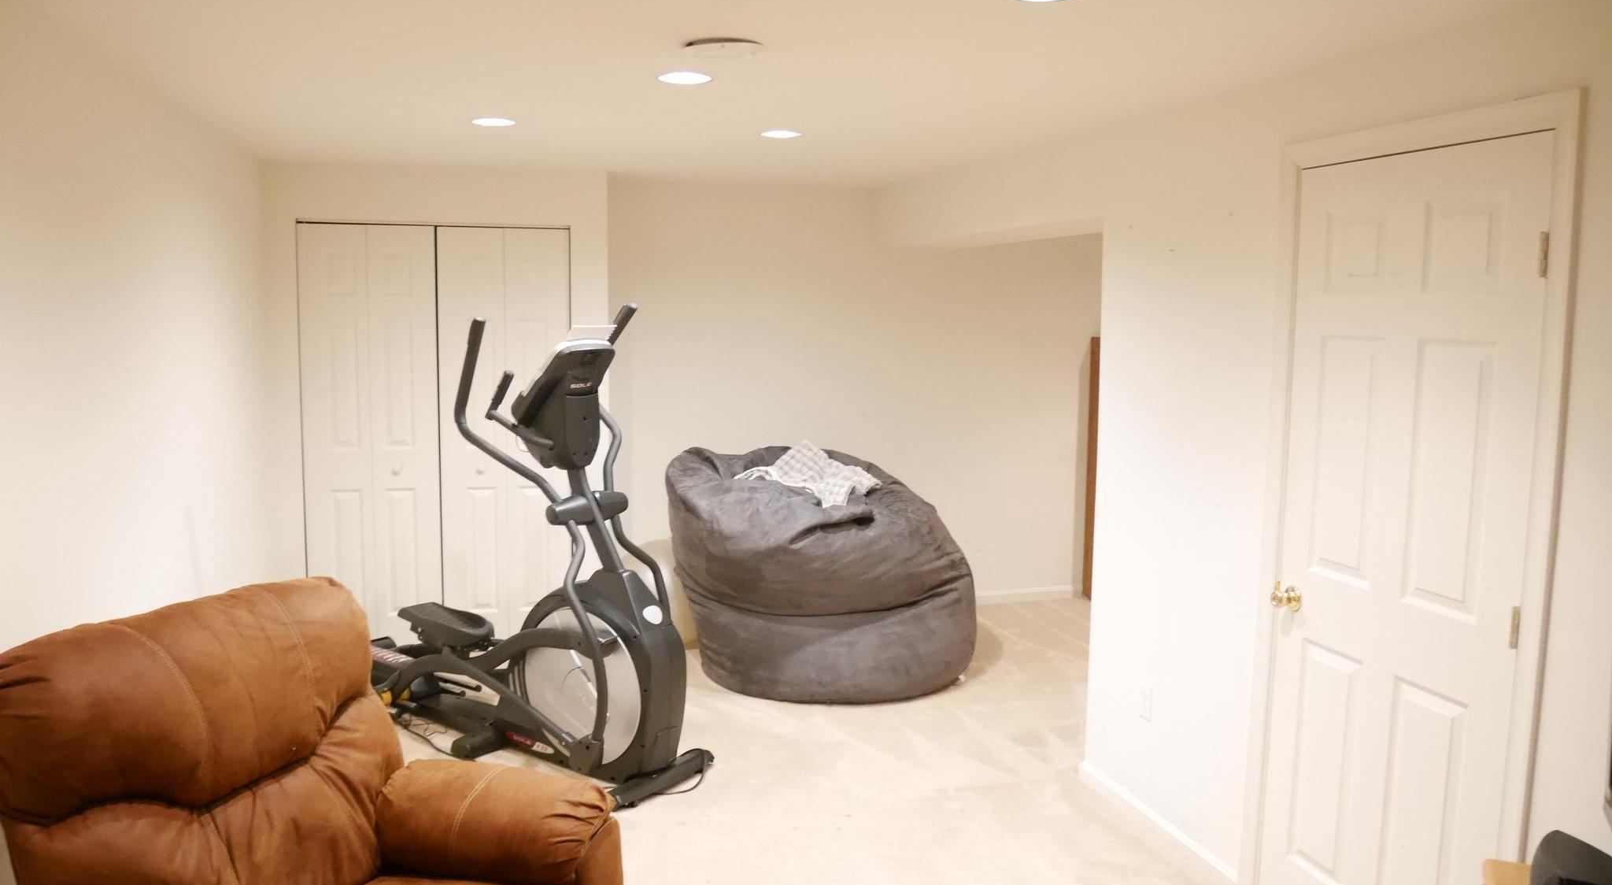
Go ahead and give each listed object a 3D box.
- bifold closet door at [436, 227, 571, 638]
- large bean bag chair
[{"bbox_3d":[-1.399,0.018,5.251,0.598,2.010,0.035,-2,7,-16],"label":"bifold closet door"},{"bbox_3d":[0.093,0.541,5.334,1.420,1.000,1.300,0,7,0],"label":"large bean bag chair"}]

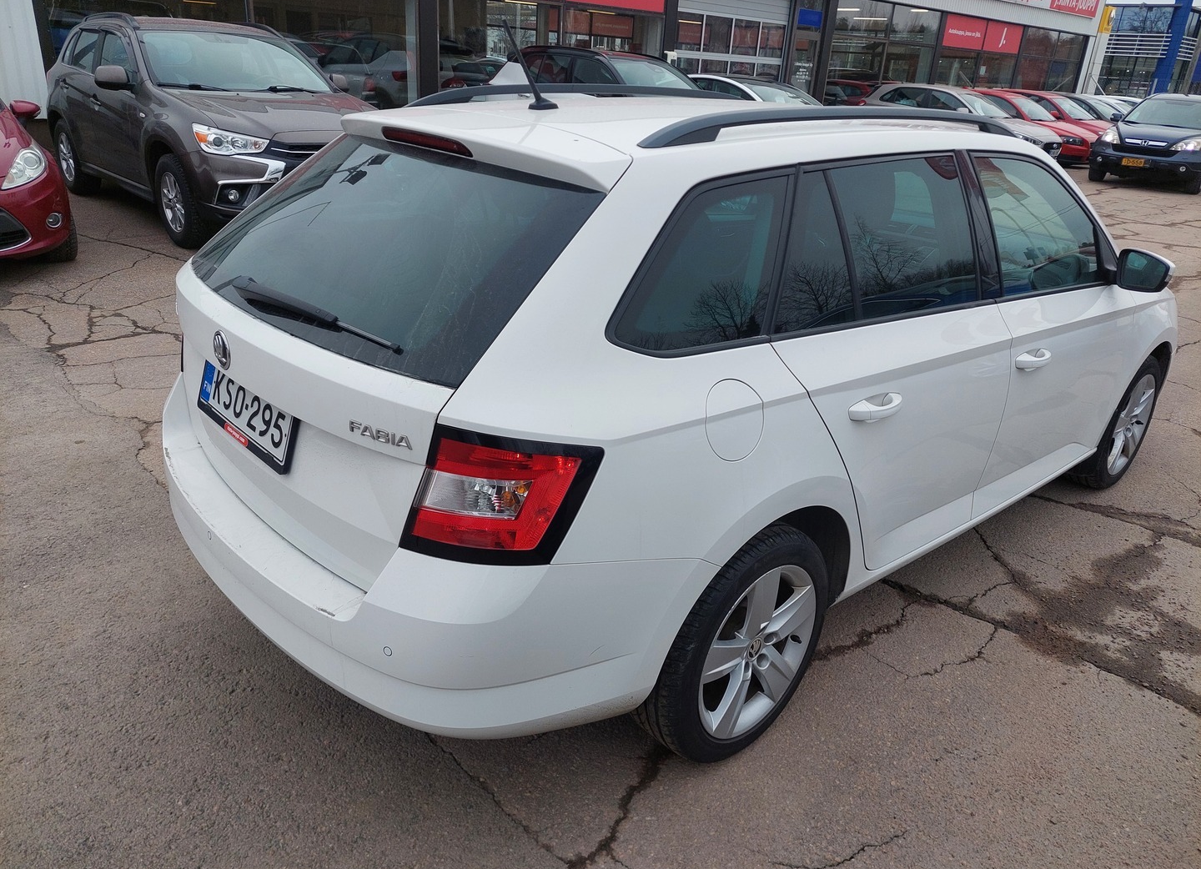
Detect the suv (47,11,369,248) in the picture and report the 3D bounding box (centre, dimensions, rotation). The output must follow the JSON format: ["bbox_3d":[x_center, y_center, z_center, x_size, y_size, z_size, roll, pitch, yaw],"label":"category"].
[{"bbox_3d":[-3.397,-2.732,7.561,1.790,1.625,4.295,-17,30,-41],"label":"suv"}]

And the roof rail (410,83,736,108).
[{"bbox_3d":[0.034,-1.134,2.939,1.800,0.085,0.060,-17,30,-39],"label":"roof rail"}]

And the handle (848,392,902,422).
[{"bbox_3d":[0.627,-0.066,1.977,0.215,0.050,0.050,-17,30,-39],"label":"handle"}]

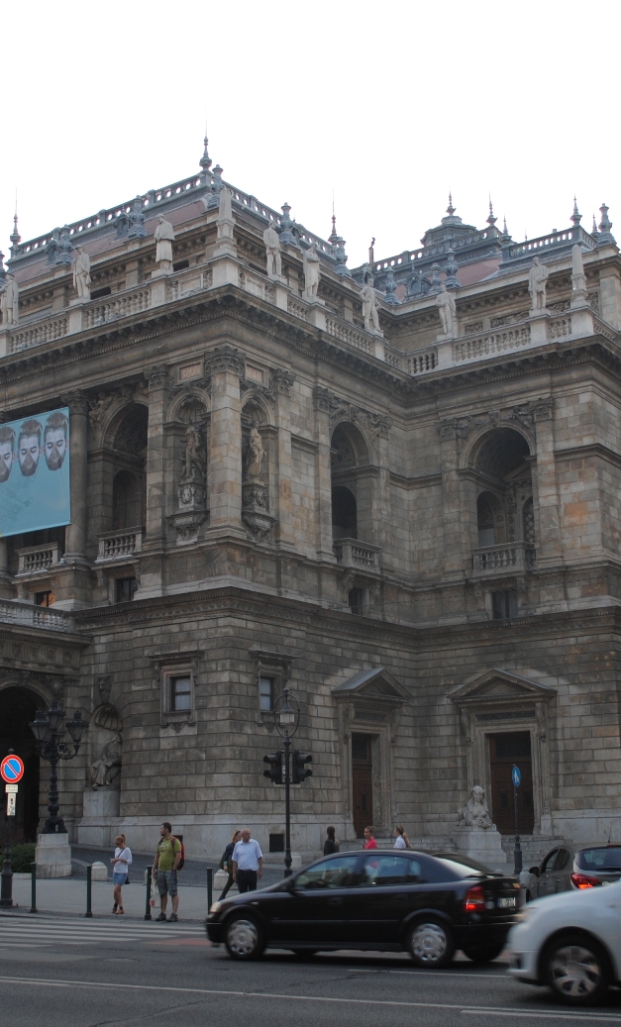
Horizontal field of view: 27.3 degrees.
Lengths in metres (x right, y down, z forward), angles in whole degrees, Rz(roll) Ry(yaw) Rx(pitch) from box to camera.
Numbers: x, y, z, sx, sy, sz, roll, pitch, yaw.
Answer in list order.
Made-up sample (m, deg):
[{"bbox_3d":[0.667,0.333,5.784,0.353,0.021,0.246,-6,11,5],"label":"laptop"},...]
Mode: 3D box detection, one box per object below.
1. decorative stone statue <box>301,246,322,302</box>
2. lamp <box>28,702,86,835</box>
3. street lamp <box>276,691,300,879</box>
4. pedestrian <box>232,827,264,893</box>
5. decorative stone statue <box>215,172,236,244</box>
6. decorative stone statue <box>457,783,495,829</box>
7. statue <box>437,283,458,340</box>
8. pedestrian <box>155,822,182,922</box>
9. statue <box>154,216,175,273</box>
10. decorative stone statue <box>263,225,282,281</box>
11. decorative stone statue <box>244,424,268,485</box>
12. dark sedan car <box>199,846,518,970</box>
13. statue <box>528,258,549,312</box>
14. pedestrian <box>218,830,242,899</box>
[{"bbox_3d":[0.058,-11.630,62.120,0.750,2.700,0.900,-10,-17,34],"label":"decorative stone statue"},{"bbox_3d":[-8.521,8.558,43.023,1.800,4.410,1.750,-10,-17,34],"label":"lamp"},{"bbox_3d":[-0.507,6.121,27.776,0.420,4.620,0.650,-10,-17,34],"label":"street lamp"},{"bbox_3d":[-1.099,6.503,22.900,0.540,1.680,0.340,0,-14,-5],"label":"pedestrian"},{"bbox_3d":[-3.674,-12.773,55.400,0.750,3.300,0.750,-10,-17,34],"label":"decorative stone statue"},{"bbox_3d":[7.340,13.026,56.800,1.250,2.000,2.100,1,-14,-10],"label":"decorative stone statue"},{"bbox_3d":[6.988,-10.286,65.564,0.850,2.950,0.680,-10,-17,34],"label":"statue"},{"bbox_3d":[-2.617,6.588,23.559,0.480,1.760,0.420,-9,-16,30],"label":"pedestrian"},{"bbox_3d":[-6.724,-12.392,59.099,0.900,2.700,0.750,-10,-17,34],"label":"statue"},{"bbox_3d":[-1.718,-11.898,58.191,0.650,2.800,0.850,-10,-17,34],"label":"decorative stone statue"},{"bbox_3d":[-2.465,-2.683,58.505,0.700,2.700,0.900,-11,-17,34],"label":"decorative stone statue"},{"bbox_3d":[0.633,4.875,16.133,4.140,1.425,1.710,-10,-17,32],"label":"dark sedan car"},{"bbox_3d":[11.886,-11.882,66.808,0.900,2.850,0.750,-11,-17,34],"label":"statue"},{"bbox_3d":[-1.706,7.488,26.998,0.650,1.620,0.500,-5,-14,16],"label":"pedestrian"}]

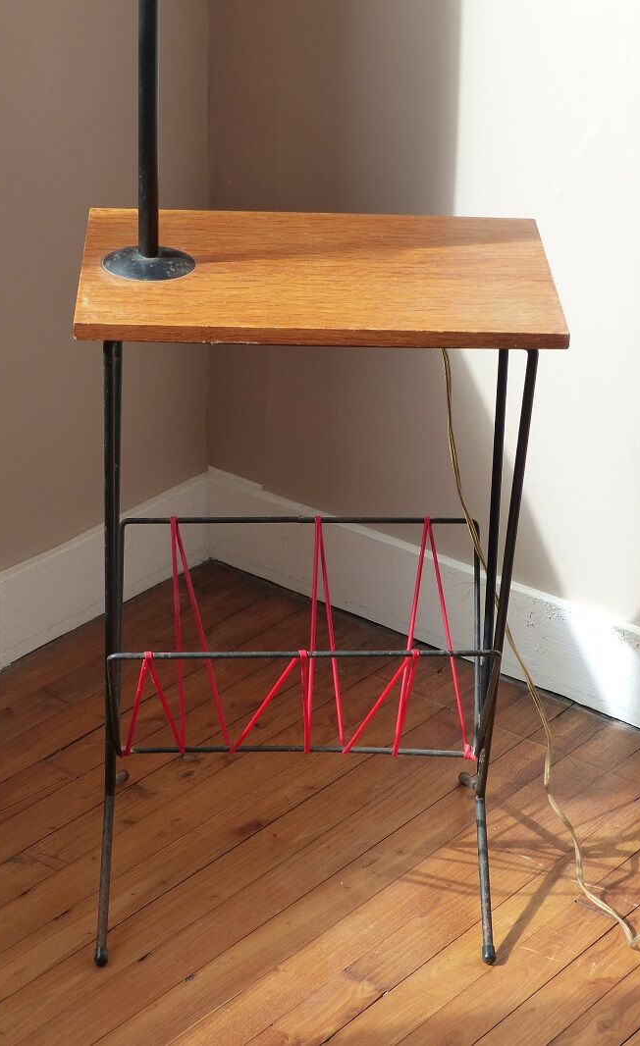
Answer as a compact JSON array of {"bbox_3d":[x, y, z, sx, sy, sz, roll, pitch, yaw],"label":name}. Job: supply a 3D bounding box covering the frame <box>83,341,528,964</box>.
[{"bbox_3d":[-0.018,0.073,2.550,0.415,0.697,0.353,1,28,-2],"label":"frame"}]

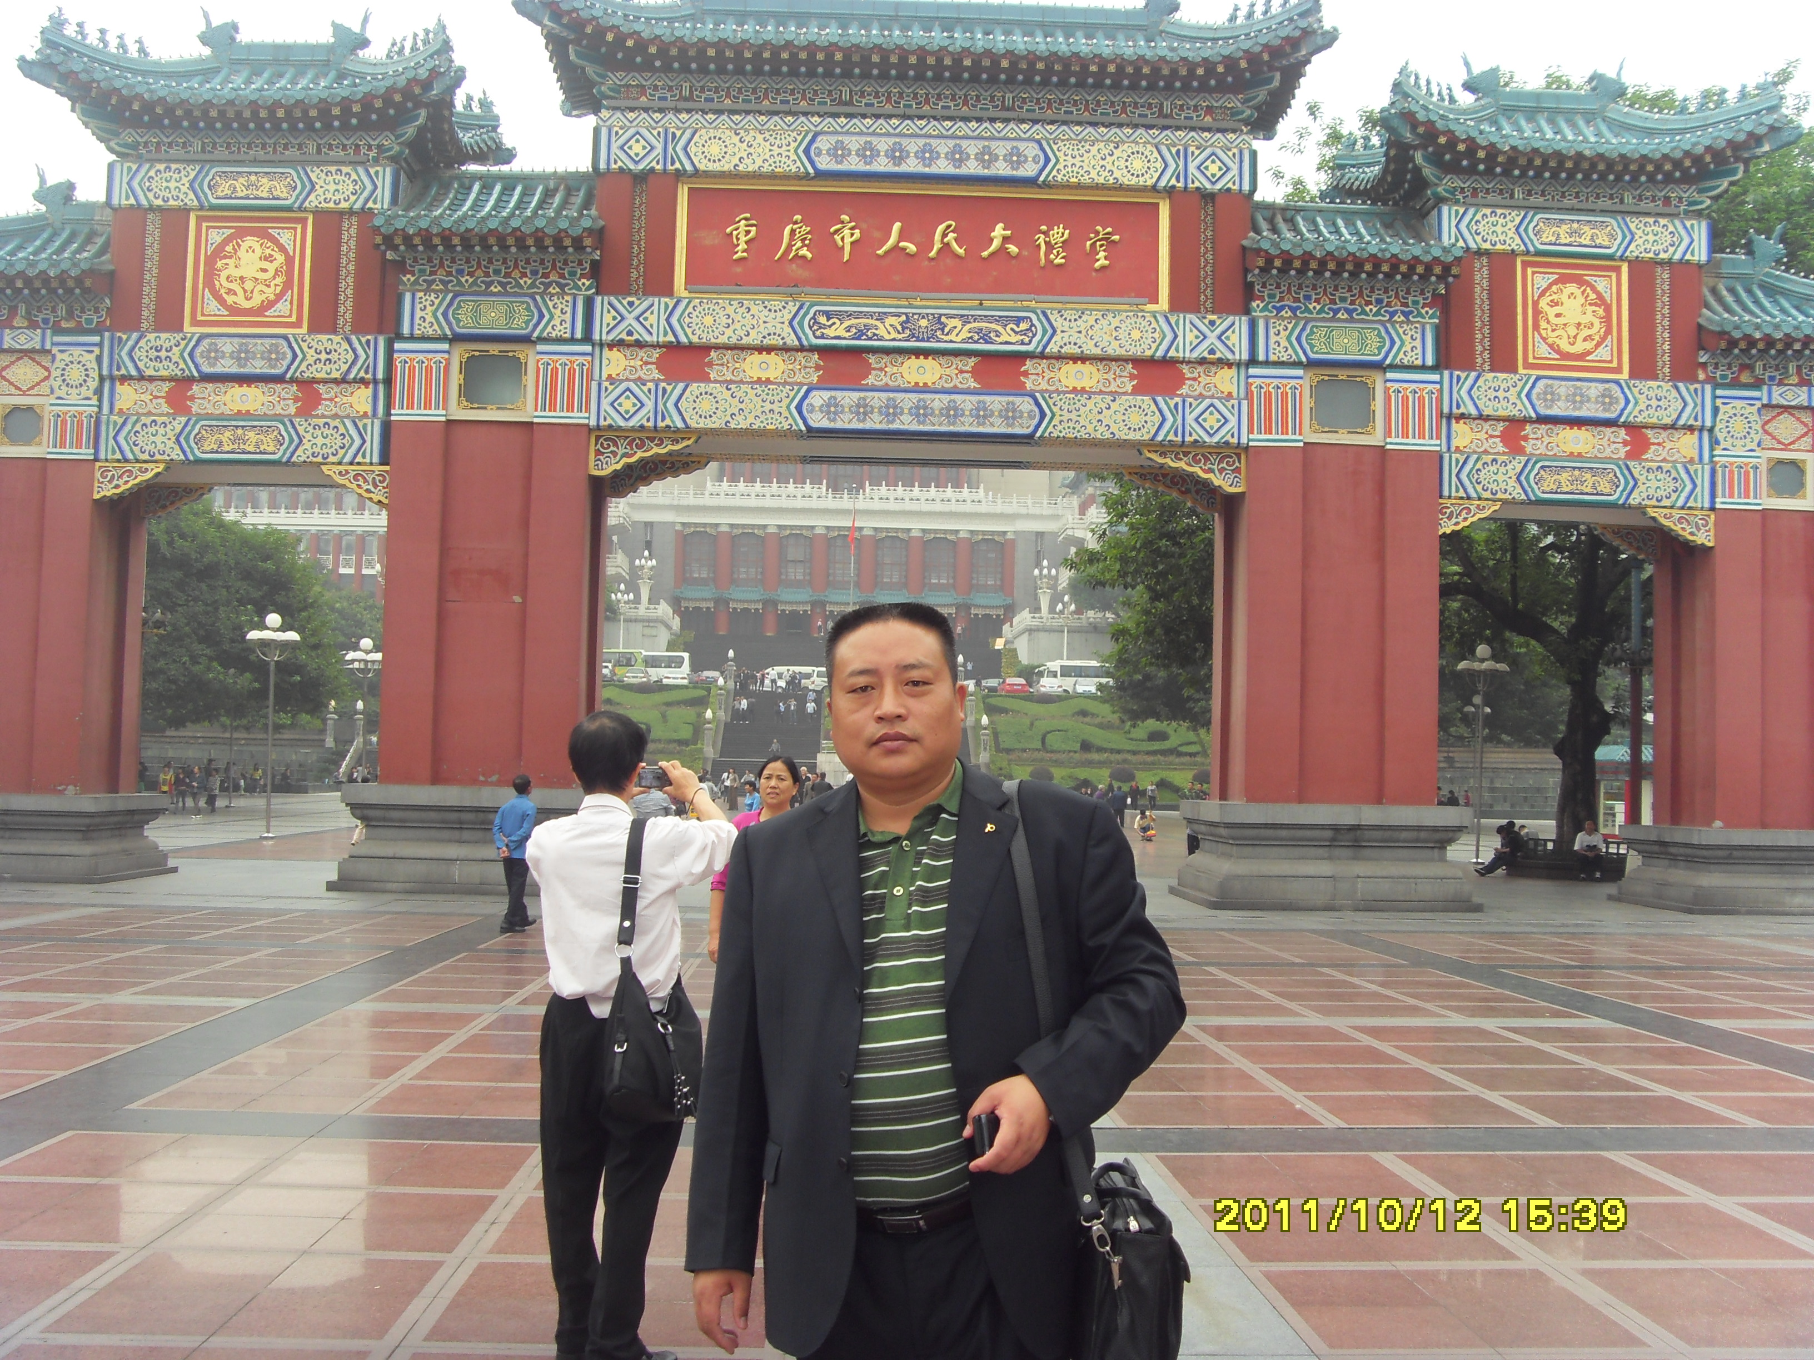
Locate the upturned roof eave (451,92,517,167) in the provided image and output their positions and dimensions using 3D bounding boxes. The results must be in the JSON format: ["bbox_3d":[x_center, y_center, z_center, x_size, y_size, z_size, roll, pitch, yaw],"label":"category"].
[{"bbox_3d":[-6.978,-9.028,33.600,1.150,1.150,1.200,1,-3,-2],"label":"upturned roof eave"}]

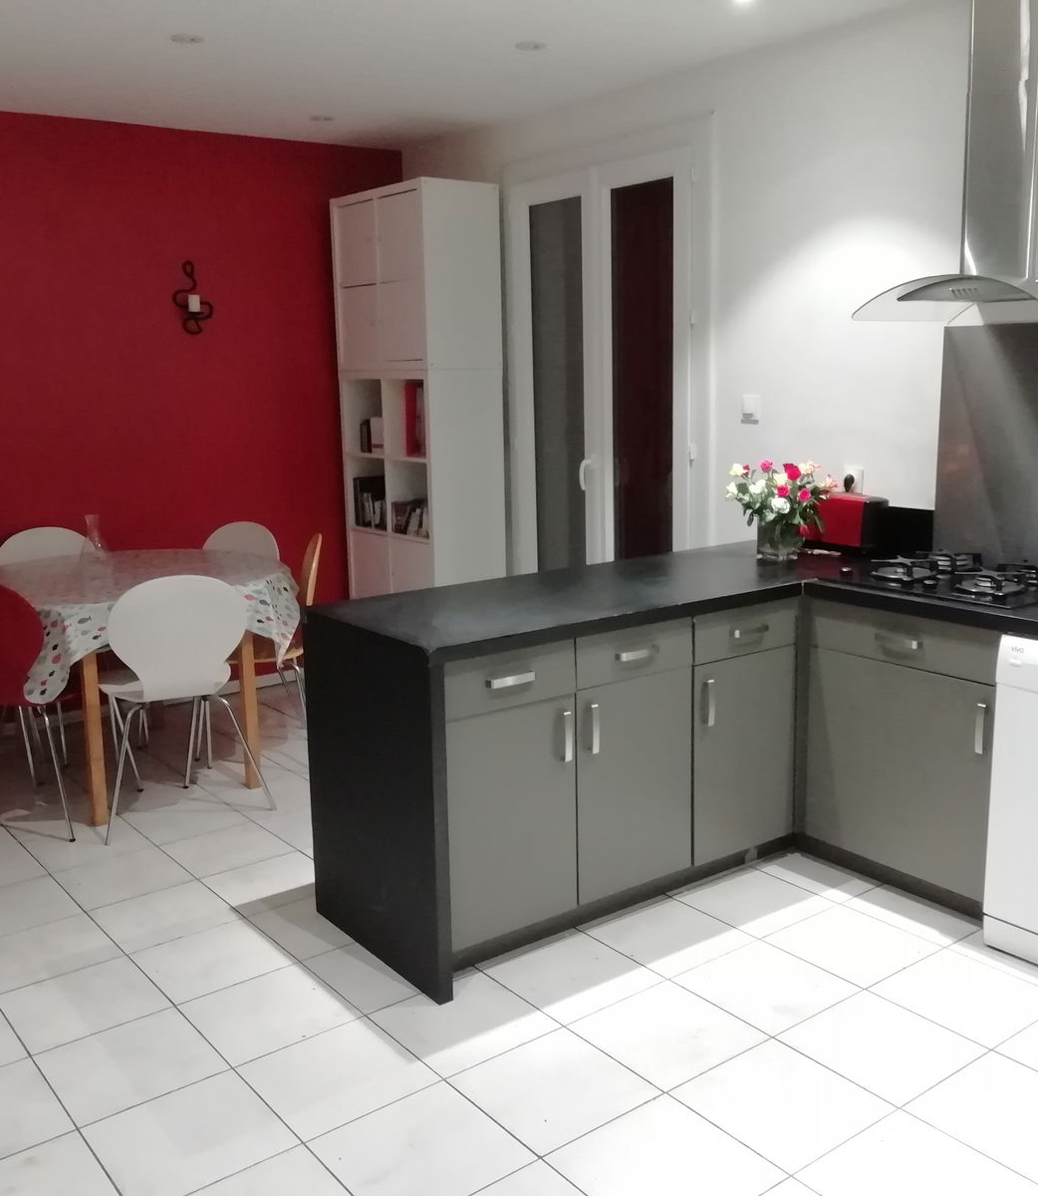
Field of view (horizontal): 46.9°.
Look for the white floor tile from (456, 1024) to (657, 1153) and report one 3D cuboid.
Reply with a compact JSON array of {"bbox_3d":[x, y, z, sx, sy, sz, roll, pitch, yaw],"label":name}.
[{"bbox_3d":[0.074,1.045,2.547,0.333,0.010,0.333,-9,14,-36],"label":"white floor tile"}]

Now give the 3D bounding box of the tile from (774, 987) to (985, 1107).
[{"bbox_3d":[0.812,1.003,2.683,0.333,0.010,0.333,-9,14,-36],"label":"tile"}]

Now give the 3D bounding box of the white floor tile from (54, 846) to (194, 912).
[{"bbox_3d":[-1.212,0.859,3.662,0.331,0.010,0.331,-9,14,-36],"label":"white floor tile"}]

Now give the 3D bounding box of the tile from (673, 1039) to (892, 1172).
[{"bbox_3d":[0.542,1.041,2.470,0.326,0.010,0.326,-9,14,-36],"label":"tile"}]

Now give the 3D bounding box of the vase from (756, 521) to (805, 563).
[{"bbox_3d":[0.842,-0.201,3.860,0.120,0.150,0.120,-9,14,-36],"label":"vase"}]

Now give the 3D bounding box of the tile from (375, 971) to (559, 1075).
[{"bbox_3d":[-0.130,0.998,2.809,0.333,0.010,0.333,-9,14,-36],"label":"tile"}]

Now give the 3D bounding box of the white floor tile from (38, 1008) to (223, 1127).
[{"bbox_3d":[-0.871,1.042,2.676,0.331,0.010,0.331,-9,14,-36],"label":"white floor tile"}]

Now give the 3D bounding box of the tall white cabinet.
[{"bbox_3d":[-0.463,-0.713,5.649,0.390,2.280,0.790,-9,14,-36],"label":"tall white cabinet"}]

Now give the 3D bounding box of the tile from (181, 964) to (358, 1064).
[{"bbox_3d":[-0.597,0.992,2.858,0.326,0.010,0.326,-9,14,-36],"label":"tile"}]

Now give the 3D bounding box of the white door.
[{"bbox_3d":[0.344,-0.638,5.096,0.070,2.270,1.140,-9,14,-36],"label":"white door"}]

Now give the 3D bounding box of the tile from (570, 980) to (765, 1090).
[{"bbox_3d":[0.340,0.995,2.731,0.326,0.010,0.326,-9,14,-36],"label":"tile"}]

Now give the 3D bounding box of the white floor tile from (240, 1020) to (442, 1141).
[{"bbox_3d":[-0.396,1.043,2.610,0.333,0.010,0.333,-9,14,-36],"label":"white floor tile"}]

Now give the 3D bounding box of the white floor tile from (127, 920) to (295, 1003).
[{"bbox_3d":[-0.799,0.945,3.119,0.326,0.010,0.326,-9,14,-36],"label":"white floor tile"}]

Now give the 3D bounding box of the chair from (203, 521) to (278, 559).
[{"bbox_3d":[-1.294,0.150,4.961,0.520,0.875,0.520,4,12,26],"label":"chair"}]

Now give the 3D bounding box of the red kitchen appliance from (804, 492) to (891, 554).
[{"bbox_3d":[1.073,-0.255,4.029,0.160,0.186,0.300,-9,14,-36],"label":"red kitchen appliance"}]

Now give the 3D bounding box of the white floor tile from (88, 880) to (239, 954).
[{"bbox_3d":[-1.002,0.899,3.381,0.326,0.010,0.326,-9,14,-36],"label":"white floor tile"}]

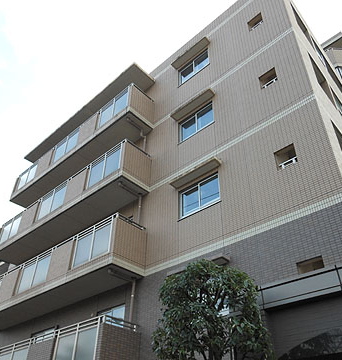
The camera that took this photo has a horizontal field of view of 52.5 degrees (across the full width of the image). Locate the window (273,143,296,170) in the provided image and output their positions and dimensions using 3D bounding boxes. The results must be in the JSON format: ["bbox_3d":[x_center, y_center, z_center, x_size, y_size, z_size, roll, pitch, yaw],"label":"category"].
[{"bbox_3d":[2.677,-0.497,7.994,0.483,0.537,0.118,-29,-46,34],"label":"window"}]

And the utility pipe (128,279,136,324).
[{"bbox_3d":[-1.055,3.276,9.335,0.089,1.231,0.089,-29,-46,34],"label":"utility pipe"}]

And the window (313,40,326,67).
[{"bbox_3d":[5.549,-4.761,13.146,0.097,1.303,0.821,-29,-46,34],"label":"window"}]

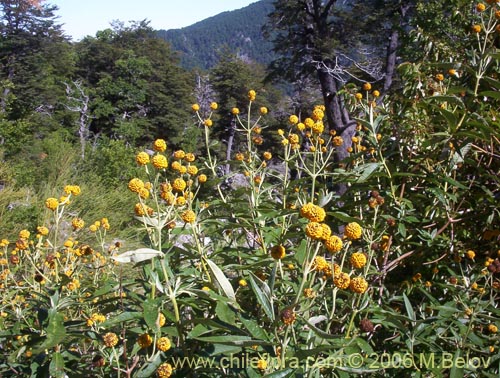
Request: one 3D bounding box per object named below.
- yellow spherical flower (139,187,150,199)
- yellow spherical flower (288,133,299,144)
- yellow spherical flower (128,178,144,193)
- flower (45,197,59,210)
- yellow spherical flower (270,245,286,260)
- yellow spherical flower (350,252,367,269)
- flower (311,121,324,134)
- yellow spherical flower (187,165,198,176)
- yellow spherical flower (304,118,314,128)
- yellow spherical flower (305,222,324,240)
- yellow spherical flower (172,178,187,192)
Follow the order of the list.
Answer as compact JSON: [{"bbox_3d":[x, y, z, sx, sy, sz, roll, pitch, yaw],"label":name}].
[{"bbox_3d":[-0.183,0.008,0.980,0.020,0.020,0.020,0,4,0],"label":"yellow spherical flower"},{"bbox_3d":[0.097,-0.109,1.230,0.023,0.023,0.023,0,4,0],"label":"yellow spherical flower"},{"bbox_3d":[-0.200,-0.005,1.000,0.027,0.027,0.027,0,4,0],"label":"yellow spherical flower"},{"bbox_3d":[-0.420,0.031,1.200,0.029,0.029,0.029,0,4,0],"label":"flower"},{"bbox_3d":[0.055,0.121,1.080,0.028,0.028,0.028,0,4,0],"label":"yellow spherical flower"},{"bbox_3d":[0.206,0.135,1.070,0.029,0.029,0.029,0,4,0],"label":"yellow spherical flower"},{"bbox_3d":[0.139,-0.125,1.150,0.024,0.024,0.024,0,4,0],"label":"flower"},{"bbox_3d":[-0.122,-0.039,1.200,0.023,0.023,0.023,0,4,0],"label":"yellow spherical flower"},{"bbox_3d":[0.129,-0.142,1.220,0.020,0.020,0.020,0,4,0],"label":"yellow spherical flower"},{"bbox_3d":[0.108,0.070,0.950,0.027,0.027,0.027,0,4,0],"label":"yellow spherical flower"},{"bbox_3d":[-0.126,-0.007,1.020,0.024,0.024,0.024,0,4,0],"label":"yellow spherical flower"}]

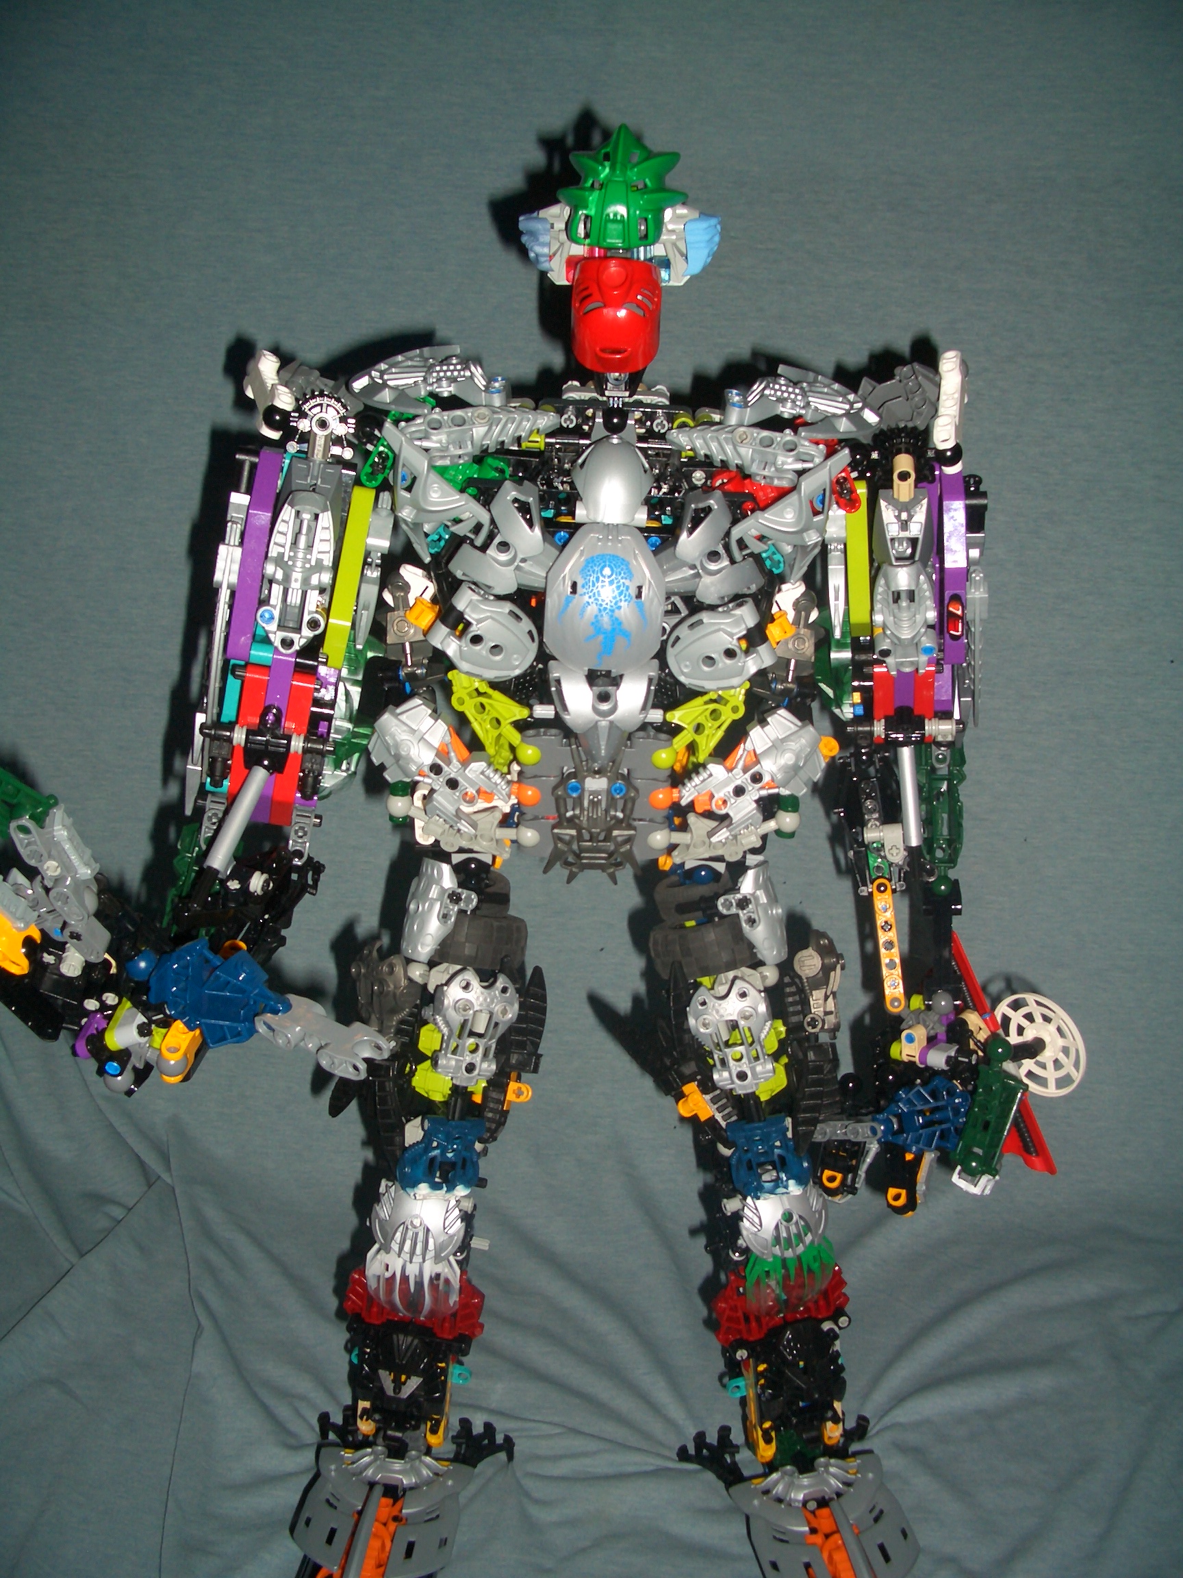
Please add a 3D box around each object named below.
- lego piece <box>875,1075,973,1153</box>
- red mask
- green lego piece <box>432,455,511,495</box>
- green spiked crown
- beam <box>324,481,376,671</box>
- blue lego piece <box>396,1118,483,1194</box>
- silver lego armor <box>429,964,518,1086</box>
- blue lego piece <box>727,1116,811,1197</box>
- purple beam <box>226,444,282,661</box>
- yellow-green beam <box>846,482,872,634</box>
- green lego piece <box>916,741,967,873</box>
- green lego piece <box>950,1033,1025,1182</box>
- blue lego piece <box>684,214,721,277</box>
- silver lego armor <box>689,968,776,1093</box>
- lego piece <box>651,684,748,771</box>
[{"bbox_3d":[0.135,0.132,0.648,0.041,0.030,0.022,-9,-5,10],"label":"lego piece"},{"bbox_3d":[0.009,-0.168,0.565,0.032,0.041,0.023,0,15,0],"label":"red mask"},{"bbox_3d":[-0.043,-0.109,0.555,0.031,0.018,0.018,5,12,-4],"label":"green lego piece"},{"bbox_3d":[0.010,-0.197,0.522,0.041,0.041,0.022,1,21,1],"label":"green spiked crown"},{"bbox_3d":[-0.086,-0.074,0.564,0.008,0.063,0.018,10,-16,-10],"label":"beam"},{"bbox_3d":[-0.058,0.138,0.603,0.032,0.030,0.022,8,9,-14],"label":"blue lego piece"},{"bbox_3d":[-0.046,0.092,0.620,0.033,0.045,0.016,9,-4,-3],"label":"silver lego armor"},{"bbox_3d":[0.072,0.149,0.645,0.033,0.041,0.016,-9,21,4],"label":"blue lego piece"},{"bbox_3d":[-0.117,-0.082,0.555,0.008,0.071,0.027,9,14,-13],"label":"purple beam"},{"bbox_3d":[0.100,-0.085,0.596,0.008,0.061,0.018,-2,28,10],"label":"yellow-green beam"},{"bbox_3d":[0.140,0.008,0.640,0.018,0.056,0.017,0,22,13],"label":"green lego piece"},{"bbox_3d":[0.160,0.128,0.645,0.021,0.055,0.018,12,0,16],"label":"green lego piece"},{"bbox_3d":[0.037,-0.181,0.532,0.013,0.021,0.016,-4,19,-7],"label":"blue lego piece"},{"bbox_3d":[0.055,0.096,0.624,0.033,0.045,0.016,-13,-2,3],"label":"silver lego armor"},{"bbox_3d":[0.041,-0.023,0.588,0.045,0.022,0.015,-42,6,6],"label":"lego piece"}]

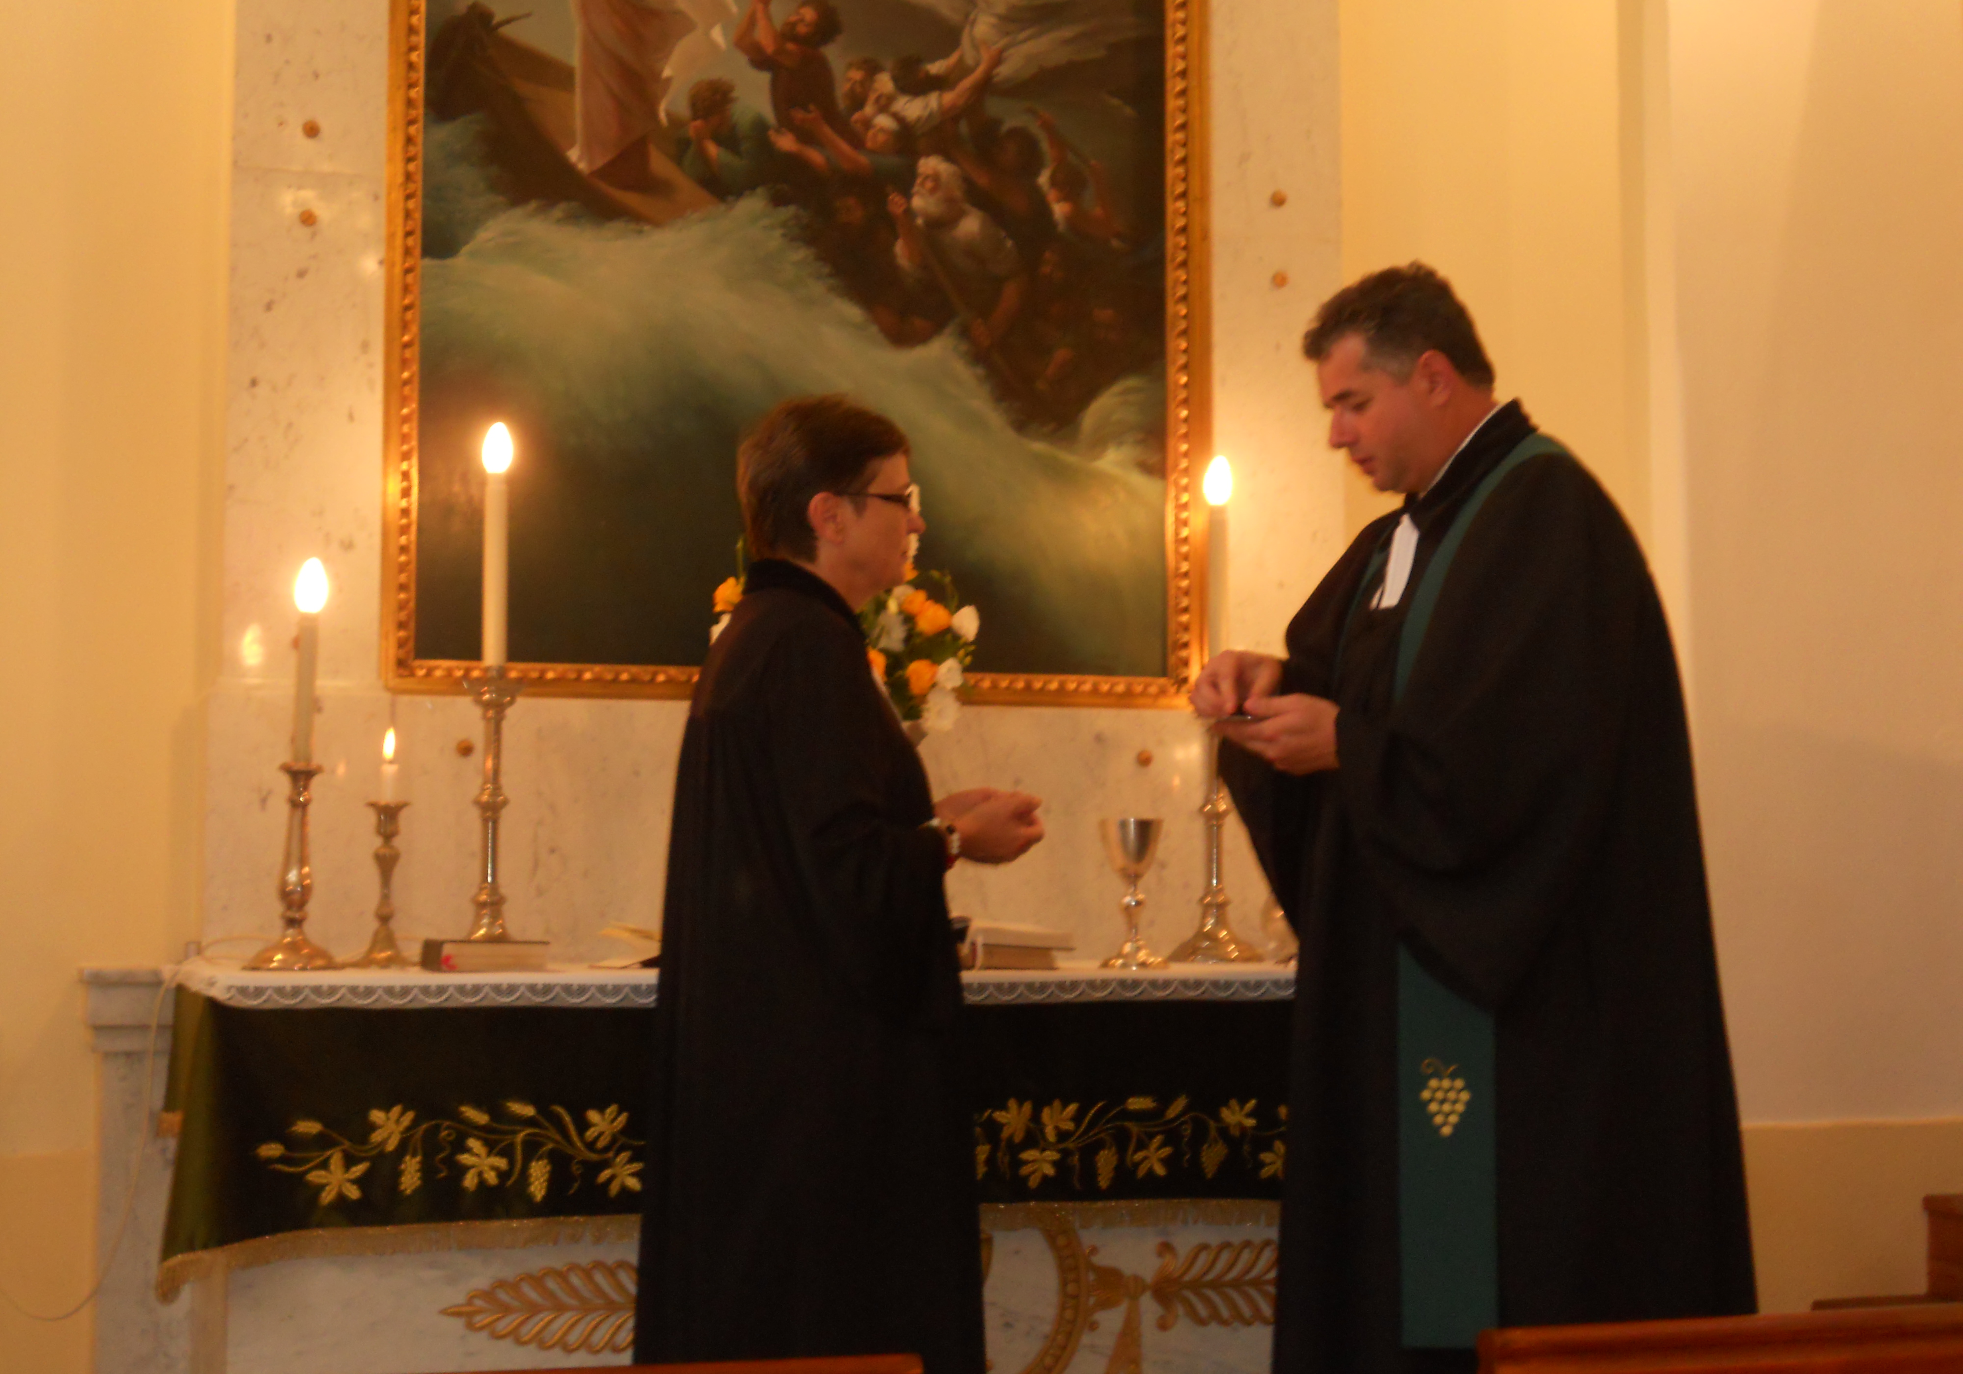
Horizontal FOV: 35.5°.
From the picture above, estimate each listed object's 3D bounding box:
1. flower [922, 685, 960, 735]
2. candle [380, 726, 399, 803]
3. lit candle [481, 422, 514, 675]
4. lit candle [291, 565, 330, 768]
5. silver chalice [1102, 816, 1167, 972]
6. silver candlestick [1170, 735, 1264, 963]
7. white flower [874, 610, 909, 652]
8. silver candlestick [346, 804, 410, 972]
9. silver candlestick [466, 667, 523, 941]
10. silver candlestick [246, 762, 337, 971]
[{"bbox_3d":[-0.056,0.032,4.300,0.055,0.069,0.050,1,-4,-9],"label":"flower"},{"bbox_3d":[-0.782,0.102,4.050,0.021,0.101,0.021,1,-4,-16],"label":"candle"},{"bbox_3d":[-0.666,-0.195,4.200,0.039,0.335,0.039,1,-4,-16],"label":"lit candle"},{"bbox_3d":[-0.874,-0.034,3.980,0.038,0.263,0.038,3,-4,-16],"label":"lit candle"},{"bbox_3d":[0.213,0.289,4.290,0.093,0.213,0.093,0,-4,0],"label":"silver chalice"},{"bbox_3d":[0.344,0.199,4.470,0.136,0.408,0.136,0,-4,0],"label":"silver candlestick"},{"bbox_3d":[-0.127,-0.078,4.280,0.050,0.058,0.045,1,-4,-9],"label":"white flower"},{"bbox_3d":[-0.796,0.261,4.050,0.084,0.217,0.084,1,-4,-16],"label":"silver candlestick"},{"bbox_3d":[-0.672,0.179,4.200,0.135,0.408,0.135,1,-4,-16],"label":"silver candlestick"},{"bbox_3d":[-0.893,0.234,3.980,0.121,0.273,0.121,3,-4,-16],"label":"silver candlestick"}]

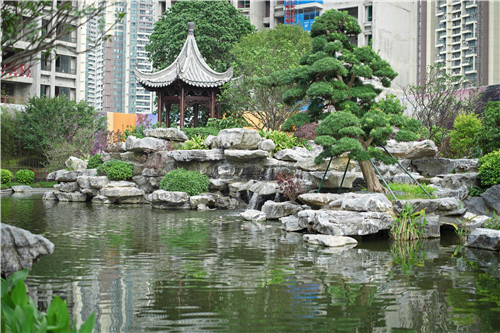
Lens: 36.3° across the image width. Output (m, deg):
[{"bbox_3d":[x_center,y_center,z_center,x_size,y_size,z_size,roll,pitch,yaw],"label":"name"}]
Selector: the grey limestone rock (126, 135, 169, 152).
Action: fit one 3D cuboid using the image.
[{"bbox_3d":[-4.201,-0.943,31.300,1.722,0.738,1.150,1,0,0],"label":"grey limestone rock"}]

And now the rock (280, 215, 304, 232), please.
[{"bbox_3d":[1.024,1.373,18.400,0.578,0.412,0.500,1,0,0],"label":"rock"}]

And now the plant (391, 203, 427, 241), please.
[{"bbox_3d":[3.466,1.203,16.700,0.787,0.831,0.650,1,0,0],"label":"plant"}]

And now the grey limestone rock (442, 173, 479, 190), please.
[{"bbox_3d":[6.379,0.464,23.250,1.157,0.506,0.900,1,0,15],"label":"grey limestone rock"}]

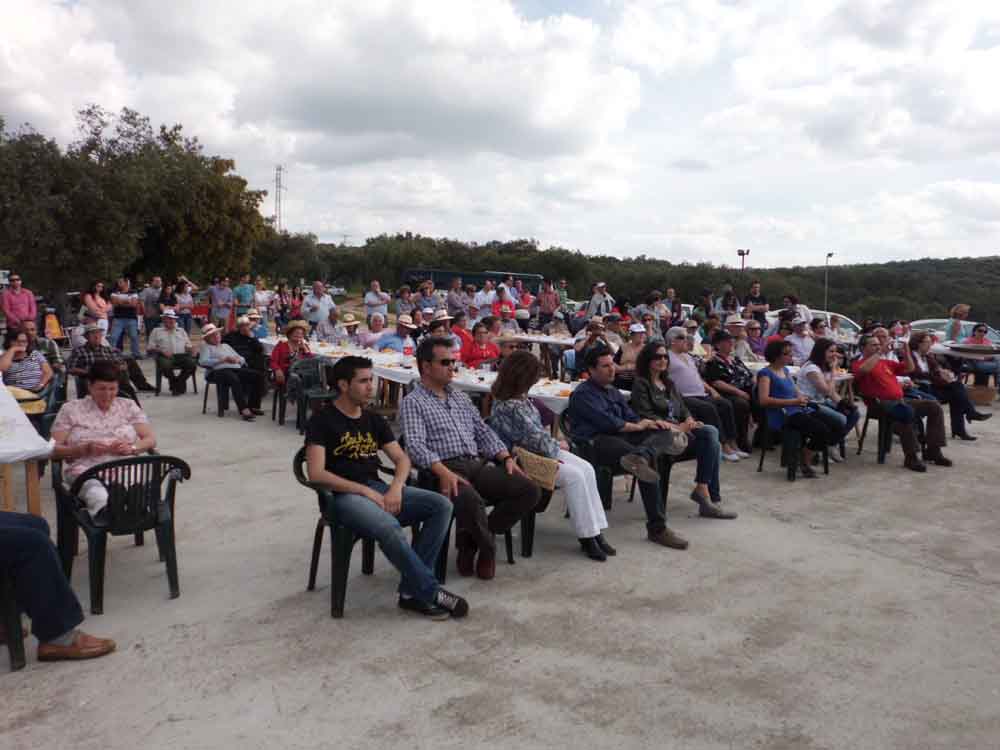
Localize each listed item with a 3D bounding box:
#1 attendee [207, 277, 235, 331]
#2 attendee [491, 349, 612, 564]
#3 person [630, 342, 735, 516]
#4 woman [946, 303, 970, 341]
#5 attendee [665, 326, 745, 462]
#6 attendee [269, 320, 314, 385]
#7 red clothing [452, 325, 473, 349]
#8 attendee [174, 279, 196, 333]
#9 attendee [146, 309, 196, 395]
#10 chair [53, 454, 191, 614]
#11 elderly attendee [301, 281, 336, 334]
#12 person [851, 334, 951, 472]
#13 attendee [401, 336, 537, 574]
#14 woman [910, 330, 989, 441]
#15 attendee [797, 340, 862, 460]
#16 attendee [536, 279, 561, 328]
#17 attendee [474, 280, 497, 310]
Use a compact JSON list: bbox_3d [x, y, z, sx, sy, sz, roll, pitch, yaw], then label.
[{"bbox_3d":[-6.678,-1.459,17.947,0.550,1.730,0.360,-2,7,-27],"label":"attendee"},{"bbox_3d":[0.345,0.489,4.803,0.820,1.240,0.500,6,9,37],"label":"attendee"},{"bbox_3d":[1.367,0.407,5.656,0.530,1.240,0.870,-3,8,-37],"label":"person"},{"bbox_3d":[6.853,-0.313,11.336,0.380,1.550,0.480,5,8,30],"label":"woman"},{"bbox_3d":[2.028,0.170,7.452,0.850,1.270,0.580,7,9,43],"label":"attendee"},{"bbox_3d":[-2.425,-0.023,8.950,0.540,1.240,0.760,-3,8,-30],"label":"attendee"},{"bbox_3d":[-0.487,-0.404,10.014,0.430,0.530,0.310,-3,8,-37],"label":"red clothing"},{"bbox_3d":[-6.847,-1.164,16.300,0.480,1.660,0.380,-2,7,-27],"label":"attendee"},{"bbox_3d":[-4.796,-0.311,11.000,0.600,1.250,0.780,-2,7,-25],"label":"attendee"},{"bbox_3d":[-2.048,0.785,4.076,0.570,0.780,0.580,-4,8,-35],"label":"chair"},{"bbox_3d":[-3.069,-0.710,12.700,0.580,1.730,0.380,-1,7,-16],"label":"elderly attendee"},{"bbox_3d":[4.046,0.245,7.569,0.600,1.260,0.880,-2,7,-29],"label":"person"},{"bbox_3d":[-0.155,0.475,4.419,0.680,1.350,0.740,-5,9,-38],"label":"attendee"},{"bbox_3d":[5.119,0.097,8.598,0.870,1.200,0.520,6,9,39],"label":"woman"},{"bbox_3d":[3.346,0.256,7.650,0.460,1.220,0.700,-4,8,-37],"label":"attendee"},{"bbox_3d":[0.991,-1.090,15.480,0.520,1.760,0.330,-1,7,-11],"label":"attendee"},{"bbox_3d":[-0.308,-1.272,17.162,0.520,1.720,0.360,-1,7,-20],"label":"attendee"}]

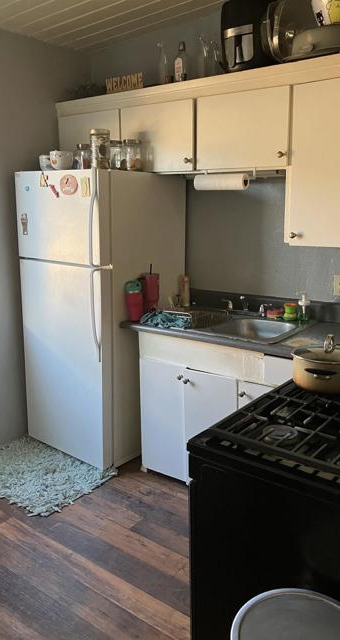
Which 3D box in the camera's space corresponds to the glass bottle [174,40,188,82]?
[{"bbox_3d":[0.059,-1.404,2.850,0.075,0.240,0.075,1,11,0],"label":"glass bottle"}]

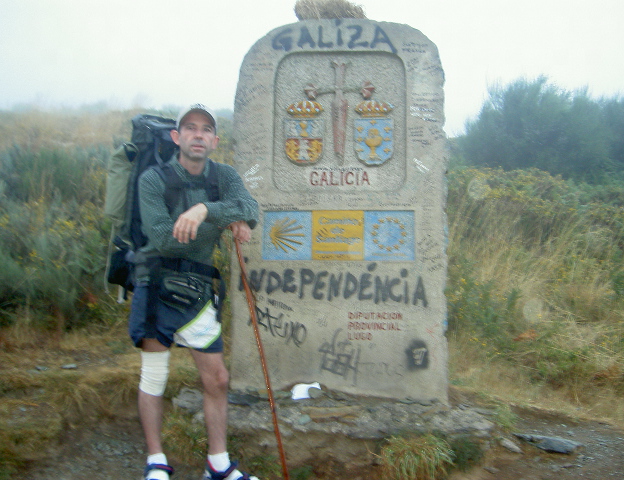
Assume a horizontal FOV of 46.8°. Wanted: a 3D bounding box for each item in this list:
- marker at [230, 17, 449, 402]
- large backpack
[{"bbox_3d":[0.155,-0.155,3.870,1.120,1.990,0.270,0,-2,4],"label":"marker"},{"bbox_3d":[-0.725,-0.165,3.480,0.390,0.830,0.390,1,3,-32],"label":"large backpack"}]

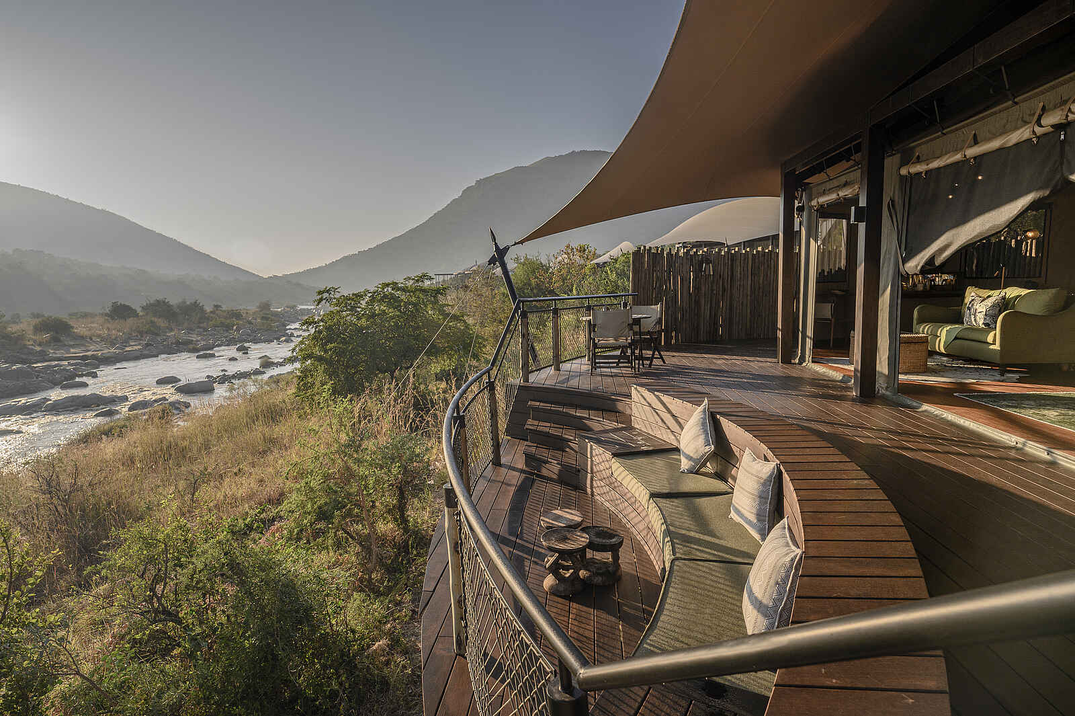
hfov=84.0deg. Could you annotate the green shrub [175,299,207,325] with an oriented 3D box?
[{"bbox_3d":[-49.342,-6.457,85.000,4.100,3.700,3.900,-5,8,-30],"label":"green shrub"}]

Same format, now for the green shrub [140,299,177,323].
[{"bbox_3d":[-53.947,-6.696,85.000,4.700,3.600,4.400,-5,8,-32],"label":"green shrub"}]

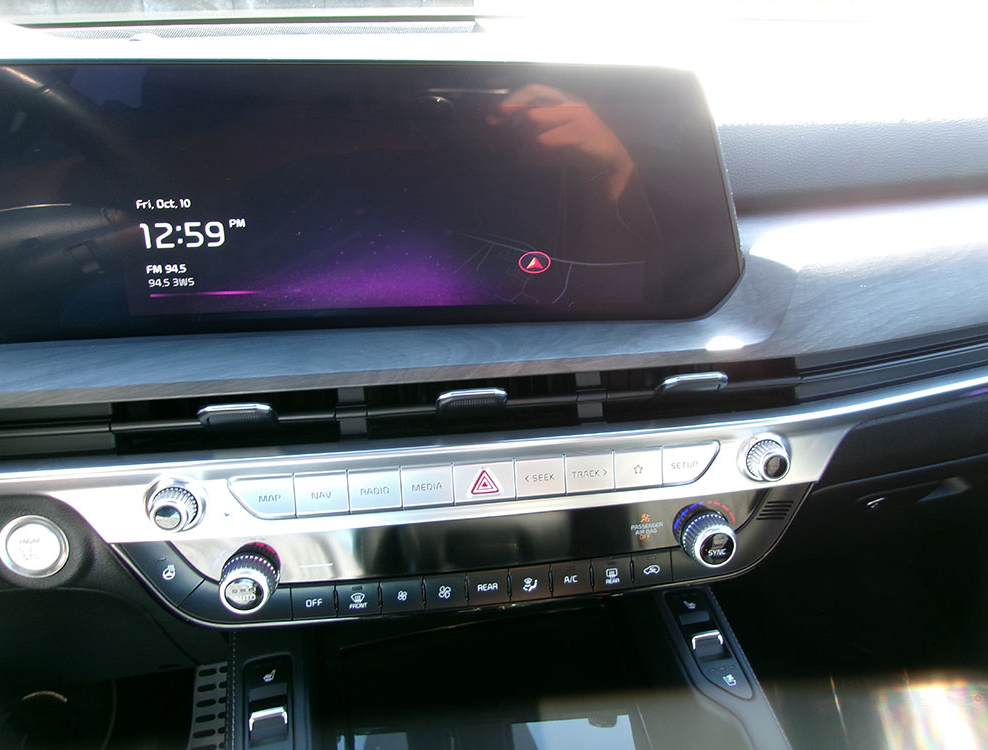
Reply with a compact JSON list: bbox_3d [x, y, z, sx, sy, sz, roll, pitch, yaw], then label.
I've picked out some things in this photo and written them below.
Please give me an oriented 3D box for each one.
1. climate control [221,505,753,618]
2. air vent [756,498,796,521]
[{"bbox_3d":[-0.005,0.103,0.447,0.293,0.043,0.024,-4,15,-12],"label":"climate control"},{"bbox_3d":[0.174,0.083,0.482,0.025,0.011,0.006,-4,15,-12],"label":"air vent"}]

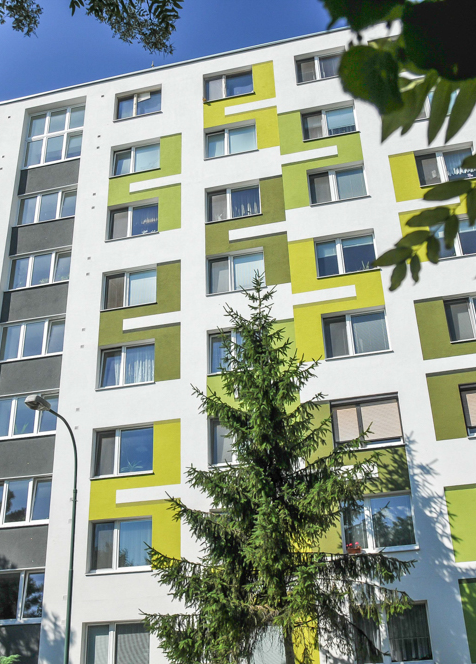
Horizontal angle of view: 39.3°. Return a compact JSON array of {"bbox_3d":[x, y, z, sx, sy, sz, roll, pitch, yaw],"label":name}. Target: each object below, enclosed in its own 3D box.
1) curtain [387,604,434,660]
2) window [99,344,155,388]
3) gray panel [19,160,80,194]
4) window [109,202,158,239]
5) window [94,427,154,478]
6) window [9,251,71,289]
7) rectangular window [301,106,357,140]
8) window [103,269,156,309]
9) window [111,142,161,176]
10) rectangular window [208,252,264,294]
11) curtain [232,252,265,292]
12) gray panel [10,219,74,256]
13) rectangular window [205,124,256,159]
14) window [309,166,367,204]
[{"bbox_3d":[4.258,7.484,16.595,1.042,1.349,0.099,-8,-26,12],"label":"curtain"},{"bbox_3d":[-3.603,1.097,21.616,1.968,1.550,0.150,-8,-26,12],"label":"window"},{"bbox_3d":[-7.409,-6.075,26.218,2.620,1.250,0.140,-8,-26,12],"label":"gray panel"},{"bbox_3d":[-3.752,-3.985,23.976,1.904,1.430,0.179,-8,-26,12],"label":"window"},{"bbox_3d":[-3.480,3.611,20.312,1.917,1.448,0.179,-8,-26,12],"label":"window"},{"bbox_3d":[-7.235,-2.316,24.410,2.480,1.409,0.198,-8,-26,12],"label":"window"},{"bbox_3d":[3.268,-7.459,23.788,1.919,1.448,0.150,-8,-26,12],"label":"rectangular window"},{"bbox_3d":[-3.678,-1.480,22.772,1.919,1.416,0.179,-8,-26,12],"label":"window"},{"bbox_3d":[-3.870,-6.455,25.389,1.883,1.407,0.160,-8,-26,12],"label":"window"},{"bbox_3d":[-0.064,-1.966,22.100,1.971,1.542,0.150,-8,-26,12],"label":"rectangular window"},{"bbox_3d":[0.390,-1.949,22.109,1.071,1.389,0.099,-8,-26,12],"label":"curtain"},{"bbox_3d":[-7.307,-3.556,25.000,2.620,1.250,0.140,-8,-26,12],"label":"gray panel"},{"bbox_3d":[-0.253,-6.962,24.644,1.886,1.407,0.160,-8,-26,12],"label":"rectangular window"},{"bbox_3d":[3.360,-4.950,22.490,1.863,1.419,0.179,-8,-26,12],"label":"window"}]

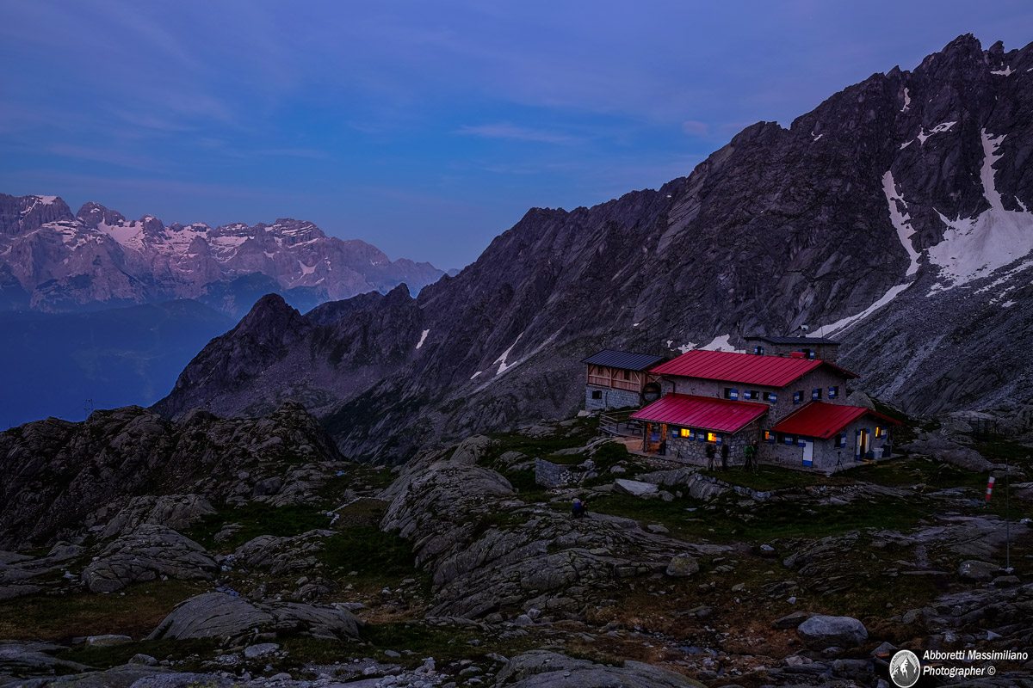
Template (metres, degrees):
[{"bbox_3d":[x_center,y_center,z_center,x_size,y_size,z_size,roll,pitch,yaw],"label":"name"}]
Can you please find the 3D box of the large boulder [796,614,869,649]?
[{"bbox_3d":[11.624,10.490,37.000,2.500,1.050,1.550,1,5,17],"label":"large boulder"}]

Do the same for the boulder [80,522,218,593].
[{"bbox_3d":[-18.139,10.290,49.500,6.400,2.400,5.200,-2,5,-20],"label":"boulder"}]

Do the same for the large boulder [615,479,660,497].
[{"bbox_3d":[7.717,9.249,65.000,2.800,1.050,1.700,0,5,7],"label":"large boulder"}]

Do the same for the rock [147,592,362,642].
[{"bbox_3d":[-10.441,10.629,40.000,8.200,1.350,3.500,-2,5,-15],"label":"rock"}]

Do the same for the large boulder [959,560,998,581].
[{"bbox_3d":[21.155,10.311,46.000,1.650,0.850,1.150,2,5,25],"label":"large boulder"}]

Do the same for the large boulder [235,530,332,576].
[{"bbox_3d":[-11.941,10.451,51.500,5.100,1.500,4.500,-2,5,-13],"label":"large boulder"}]

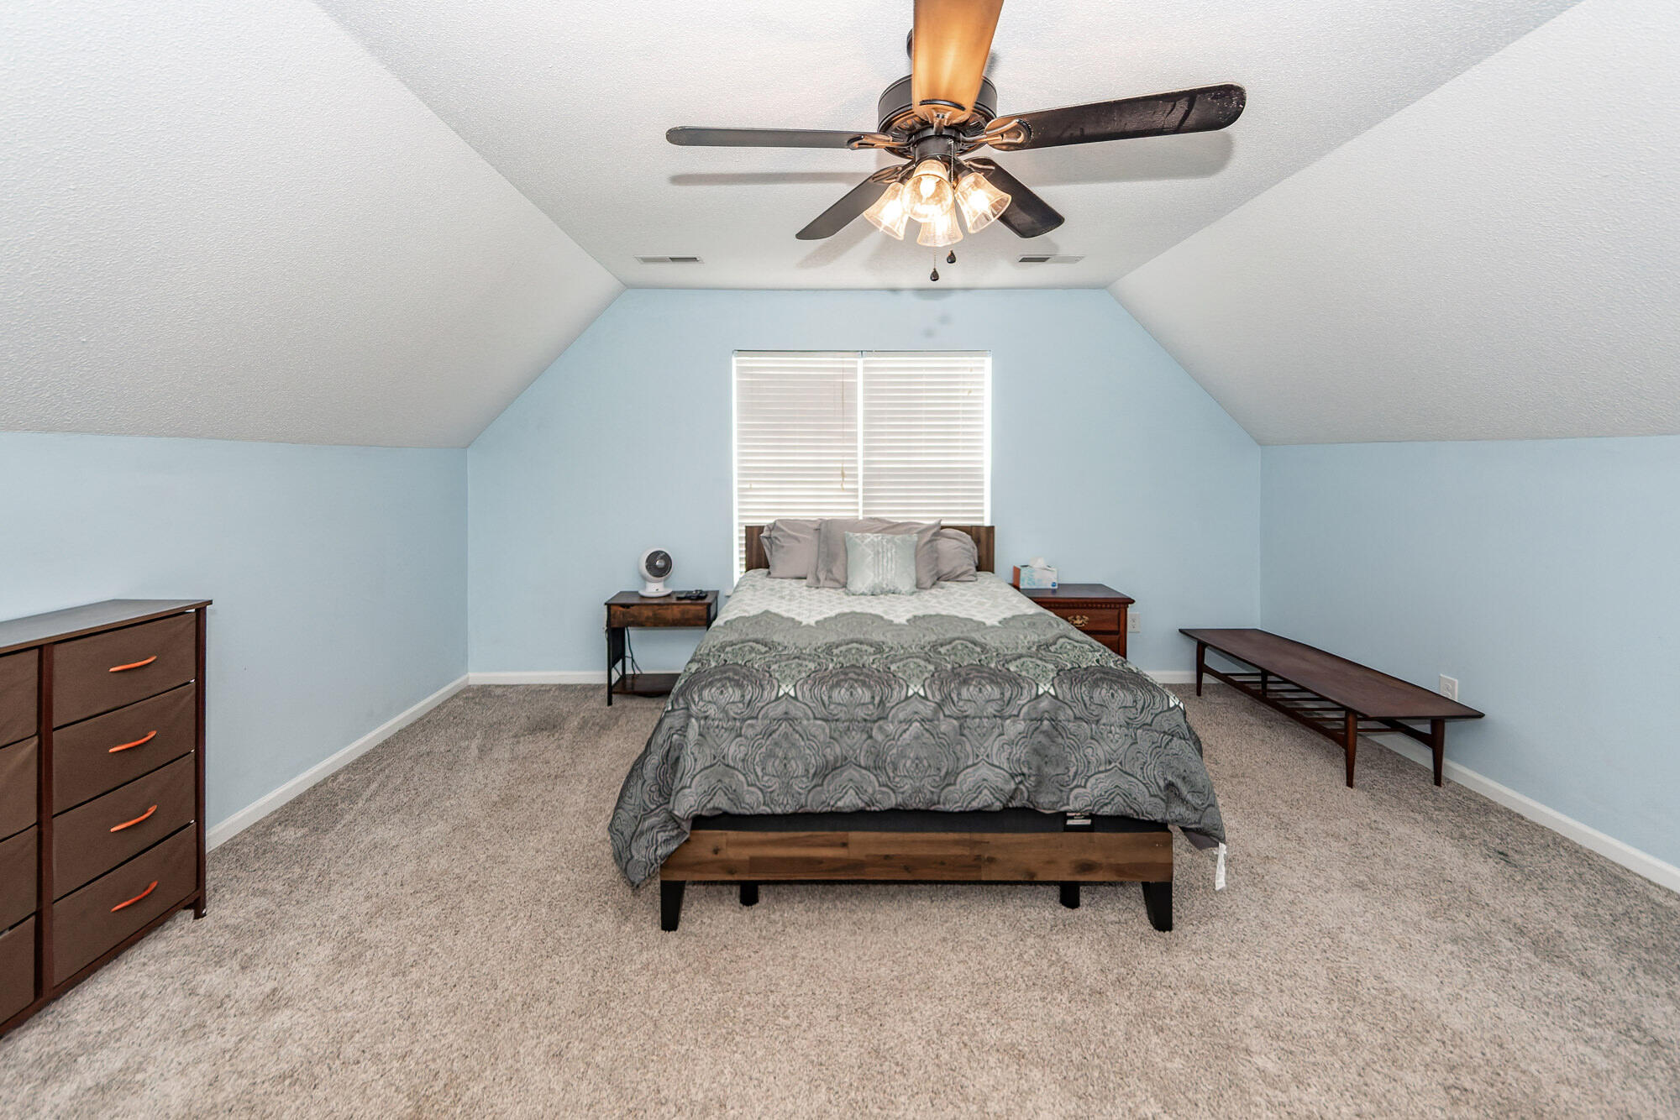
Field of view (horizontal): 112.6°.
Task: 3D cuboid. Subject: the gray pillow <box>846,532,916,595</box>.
[{"bbox_3d":[0.239,0.018,3.244,0.433,0.391,0.154,0,-12,-1],"label":"gray pillow"}]

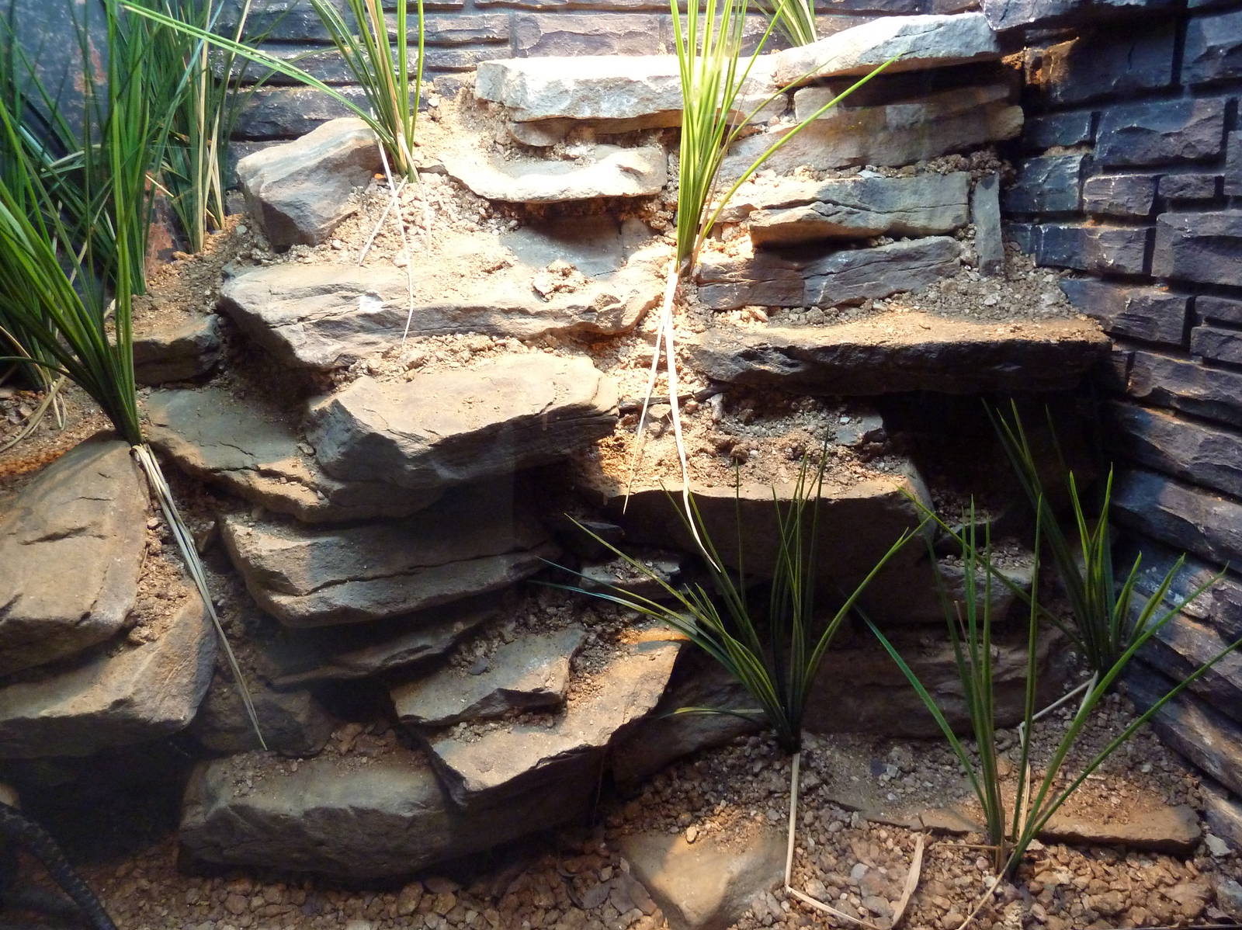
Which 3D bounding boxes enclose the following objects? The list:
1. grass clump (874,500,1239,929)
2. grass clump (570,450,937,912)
[{"bbox_3d":[0.475,0.264,1.011,0.407,0.446,0.339,0,17,0],"label":"grass clump"},{"bbox_3d":[0.160,0.219,1.129,0.436,0.446,0.388,0,17,0],"label":"grass clump"}]

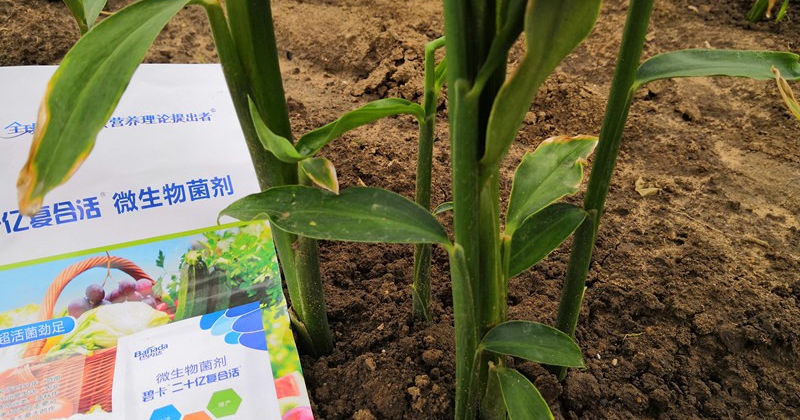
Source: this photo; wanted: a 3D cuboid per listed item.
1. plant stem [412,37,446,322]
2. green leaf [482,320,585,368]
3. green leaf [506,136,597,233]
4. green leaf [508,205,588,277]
[{"bbox_3d":[0.014,-0.009,0.307,0.011,0.147,0.011,1,22,0],"label":"plant stem"},{"bbox_3d":[0.058,0.059,0.271,0.044,0.011,0.018,6,40,-3],"label":"green leaf"},{"bbox_3d":[0.065,-0.010,0.270,0.057,0.010,0.021,-44,90,-9],"label":"green leaf"},{"bbox_3d":[0.065,0.013,0.280,0.048,0.009,0.021,-30,64,-10],"label":"green leaf"}]

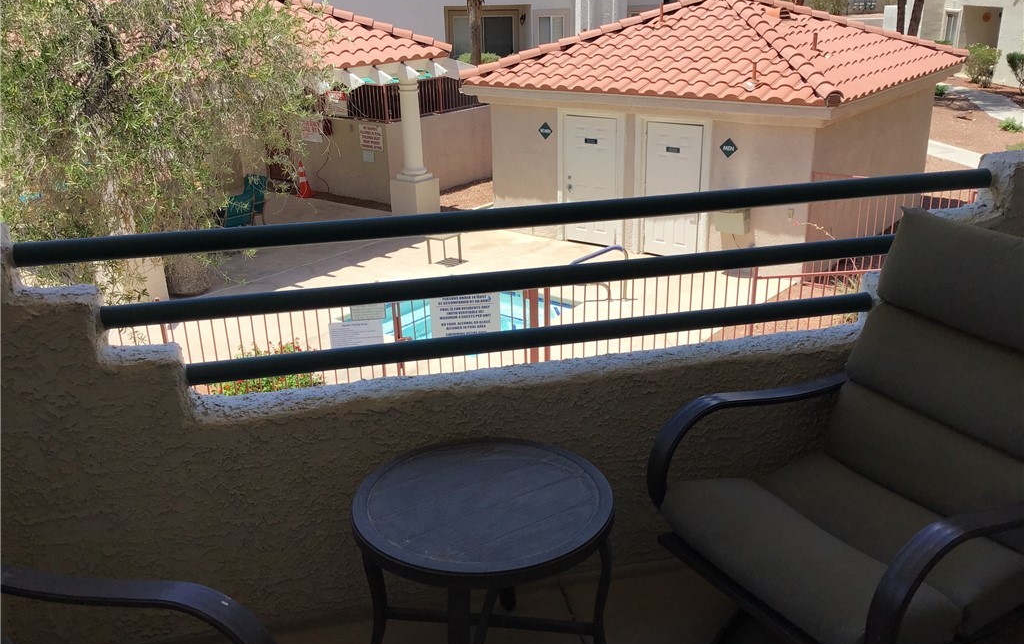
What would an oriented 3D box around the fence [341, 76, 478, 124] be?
[{"bbox_3d":[-1.899,-4.568,18.262,1.350,0.700,2.900,14,26,35],"label":"fence"}]

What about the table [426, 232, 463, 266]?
[{"bbox_3d":[-1.034,-1.106,14.005,0.430,0.450,0.420,14,26,35],"label":"table"}]

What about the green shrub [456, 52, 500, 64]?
[{"bbox_3d":[-0.968,-7.268,26.500,1.350,1.000,1.100,-2,21,0],"label":"green shrub"}]

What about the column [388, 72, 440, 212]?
[{"bbox_3d":[-1.752,-2.992,15.952,0.610,2.600,0.610,14,26,35],"label":"column"}]

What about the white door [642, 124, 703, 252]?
[{"bbox_3d":[2.413,-1.939,13.731,0.910,2.030,0.060,14,26,35],"label":"white door"}]

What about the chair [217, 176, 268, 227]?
[{"bbox_3d":[-4.612,-1.954,15.748,0.680,0.950,0.800,-12,23,-25],"label":"chair"}]

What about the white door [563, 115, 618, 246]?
[{"bbox_3d":[1.271,-2.225,14.550,0.910,2.030,0.060,14,26,35],"label":"white door"}]

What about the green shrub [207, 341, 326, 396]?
[{"bbox_3d":[-2.565,0.579,9.568,1.200,0.580,0.800,-6,21,-10],"label":"green shrub"}]

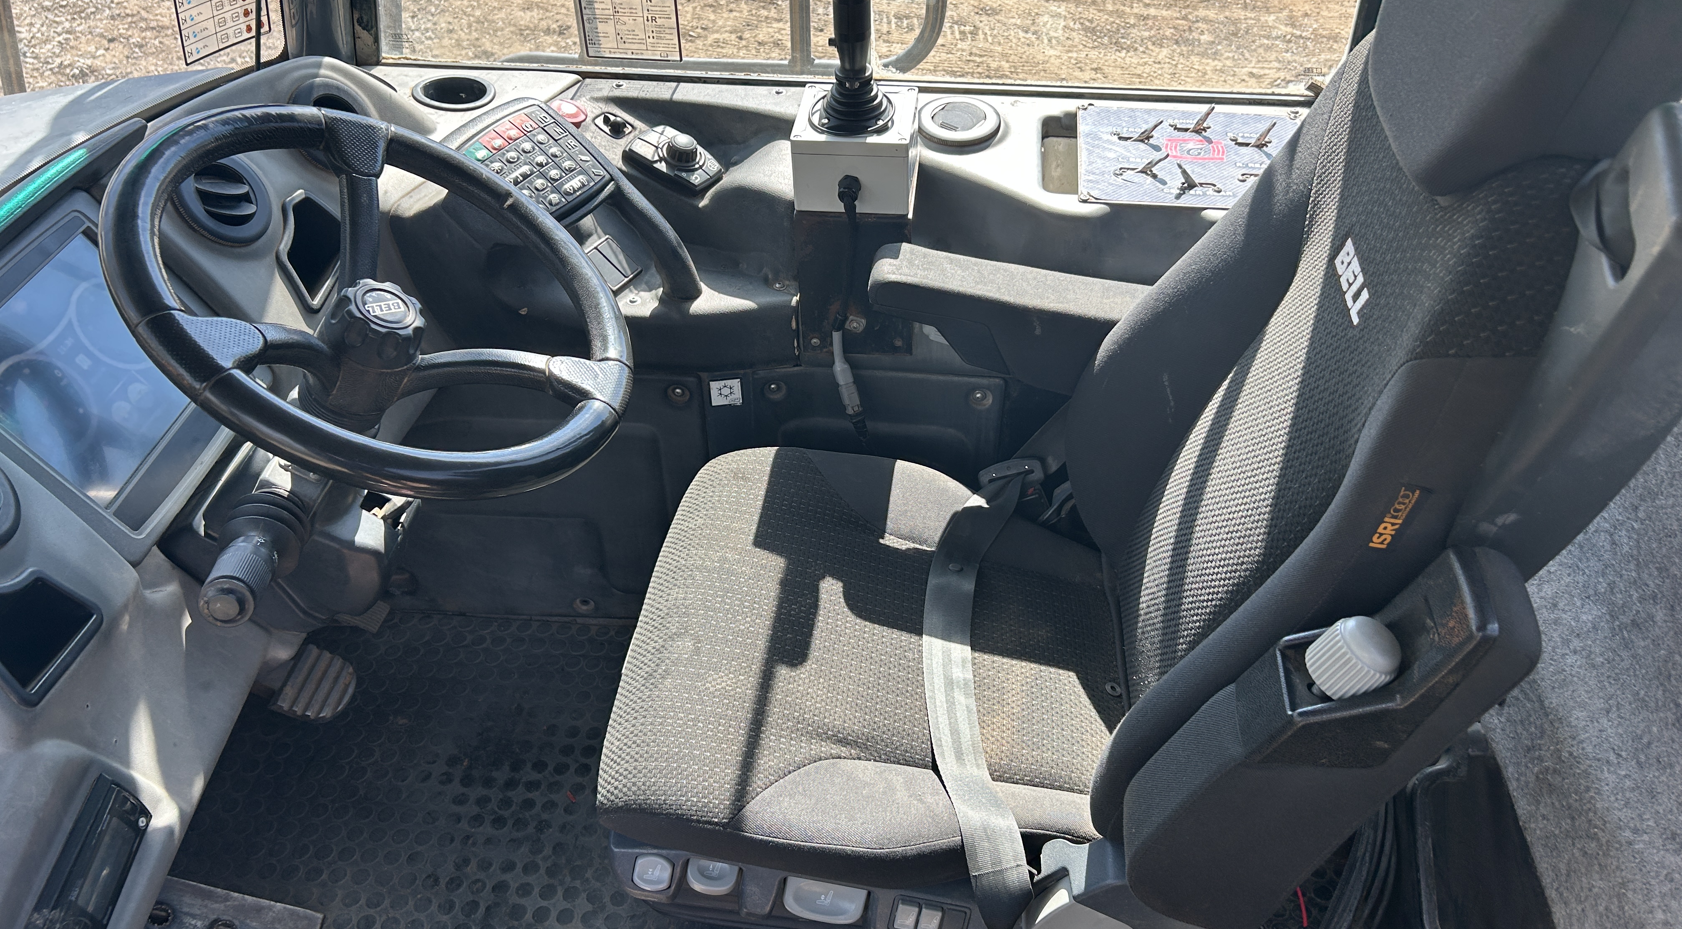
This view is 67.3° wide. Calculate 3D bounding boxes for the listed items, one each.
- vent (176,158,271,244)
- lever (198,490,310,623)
[{"bbox_3d":[-0.586,-0.253,1.200,0.035,0.098,0.098,-22,35,31],"label":"vent"},{"bbox_3d":[-0.504,0.080,1.090,0.068,0.070,0.150,-3,28,-3],"label":"lever"}]

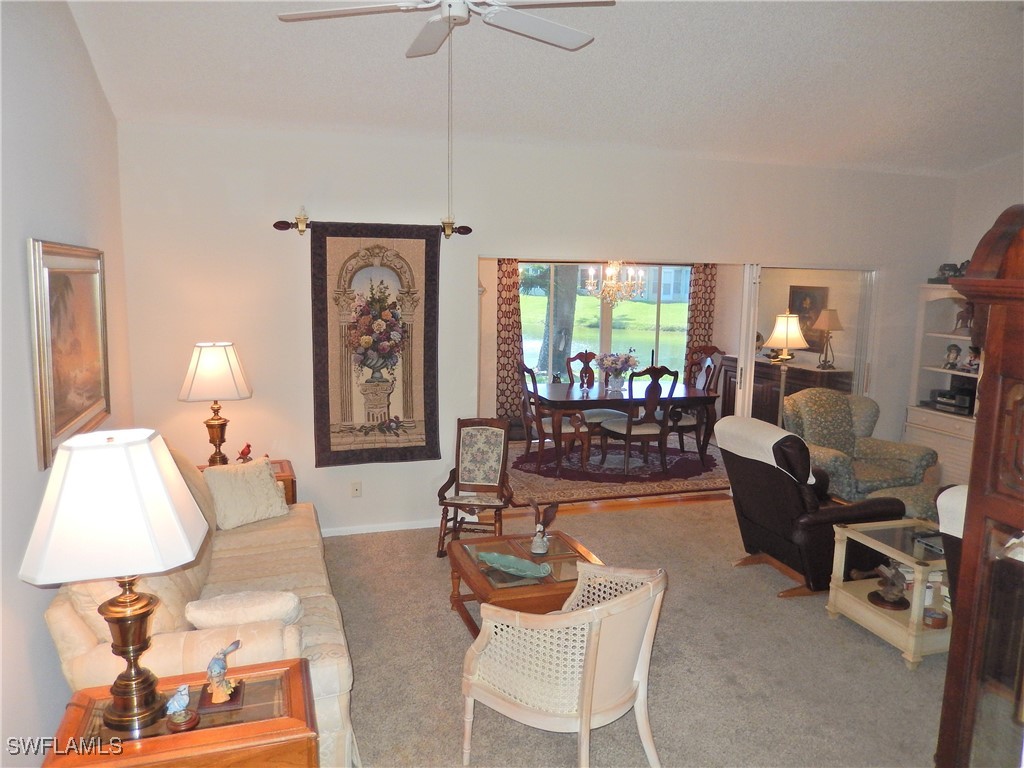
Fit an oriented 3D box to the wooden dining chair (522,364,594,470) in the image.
[{"bbox_3d":[0.404,0.311,7.469,0.610,1.050,0.580,-1,8,-13],"label":"wooden dining chair"}]

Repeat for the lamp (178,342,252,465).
[{"bbox_3d":[-1.928,0.169,4.830,0.430,0.860,0.450,-2,9,-17],"label":"lamp"}]

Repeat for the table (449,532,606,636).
[{"bbox_3d":[0.098,1.132,3.935,0.720,0.400,0.820,-2,9,-17],"label":"table"}]

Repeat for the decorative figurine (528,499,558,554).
[{"bbox_3d":[0.177,0.757,3.966,0.160,0.290,0.130,5,9,30],"label":"decorative figurine"}]

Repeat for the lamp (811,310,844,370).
[{"bbox_3d":[3.386,-0.485,7.991,0.340,0.640,0.340,-2,9,-17],"label":"lamp"}]

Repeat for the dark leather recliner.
[{"bbox_3d":[1.816,0.746,4.557,0.900,1.010,0.770,-2,8,-18],"label":"dark leather recliner"}]

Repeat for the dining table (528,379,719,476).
[{"bbox_3d":[1.059,0.435,7.792,1.800,0.740,1.080,-1,8,-16],"label":"dining table"}]

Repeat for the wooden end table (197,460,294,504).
[{"bbox_3d":[-1.816,0.870,4.975,0.700,0.565,0.470,-2,9,-17],"label":"wooden end table"}]

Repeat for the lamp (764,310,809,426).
[{"bbox_3d":[2.279,0.197,6.265,0.450,1.650,0.450,-2,9,-17],"label":"lamp"}]

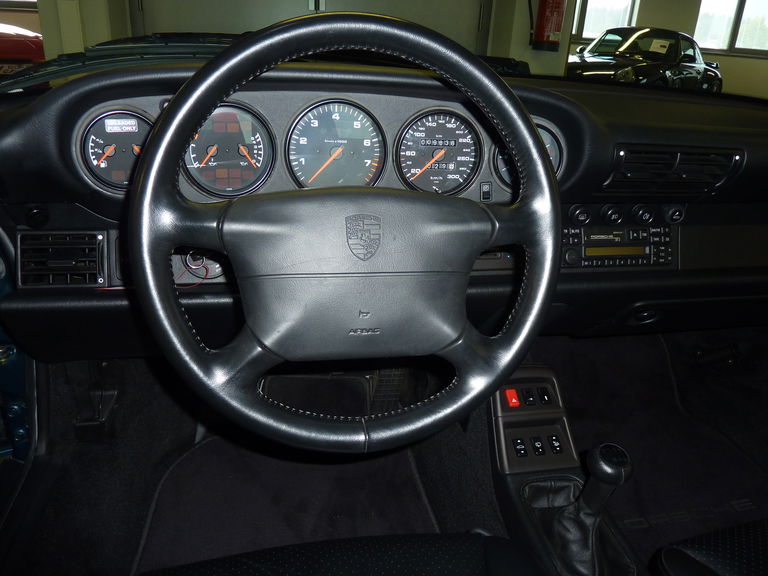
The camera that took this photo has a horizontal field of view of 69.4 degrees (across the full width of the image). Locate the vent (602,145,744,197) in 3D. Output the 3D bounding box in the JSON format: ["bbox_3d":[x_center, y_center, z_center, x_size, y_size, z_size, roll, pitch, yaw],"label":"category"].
[{"bbox_3d":[0.384,-0.159,0.747,0.195,0.070,0.050,-2,25,-11],"label":"vent"}]

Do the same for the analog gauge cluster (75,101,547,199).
[{"bbox_3d":[-0.056,-0.171,0.695,0.588,0.128,0.060,-2,15,-11],"label":"analog gauge cluster"}]

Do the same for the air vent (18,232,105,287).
[{"bbox_3d":[-0.381,-0.036,0.662,0.097,0.068,0.040,-2,17,-11],"label":"air vent"}]

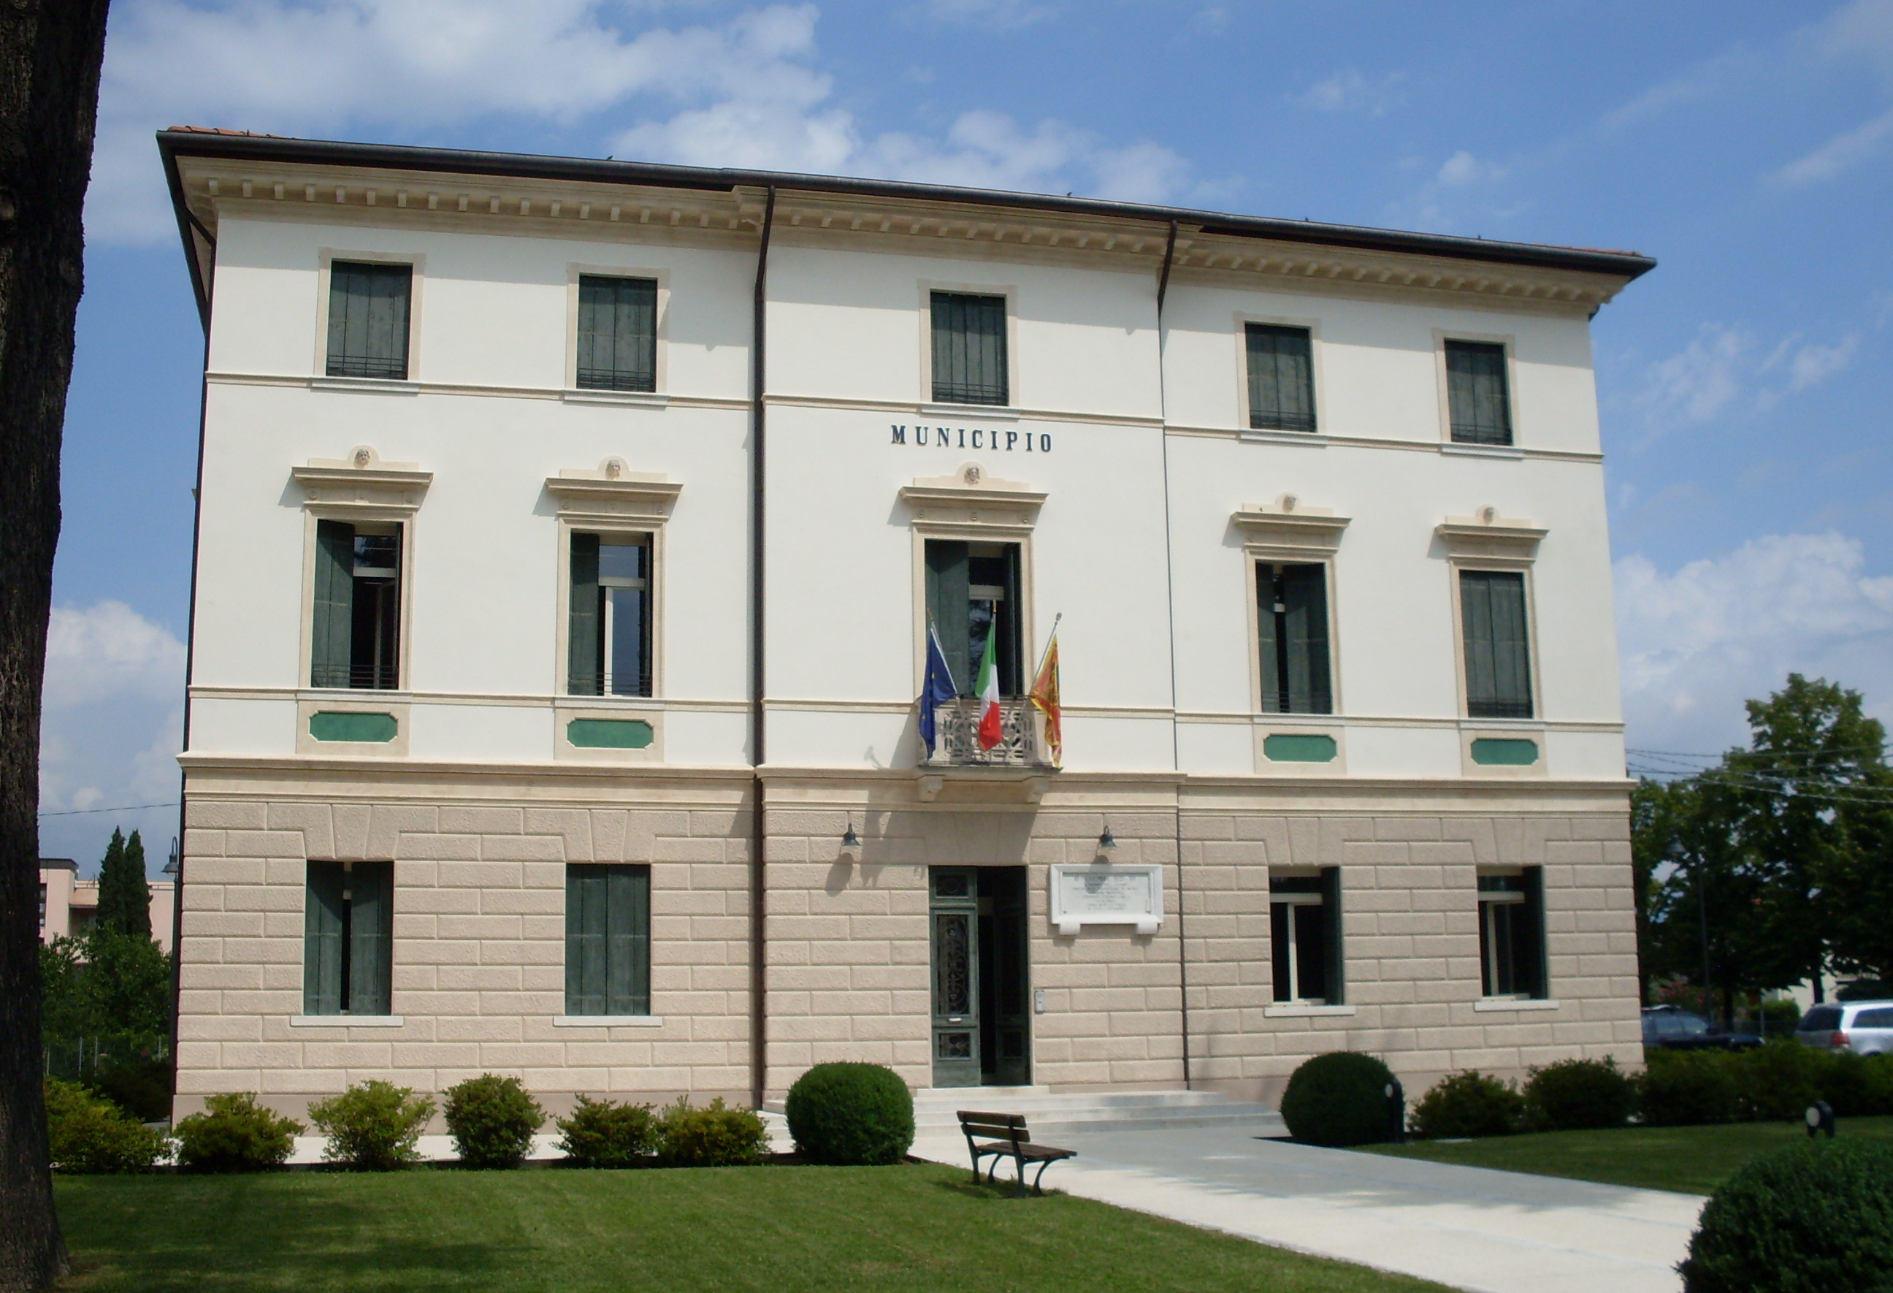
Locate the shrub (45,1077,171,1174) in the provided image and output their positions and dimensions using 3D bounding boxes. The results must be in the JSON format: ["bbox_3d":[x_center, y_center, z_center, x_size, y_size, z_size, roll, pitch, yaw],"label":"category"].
[{"bbox_3d":[-9.012,5.088,22.100,1.526,1.023,1.300,2,-11,-14],"label":"shrub"}]

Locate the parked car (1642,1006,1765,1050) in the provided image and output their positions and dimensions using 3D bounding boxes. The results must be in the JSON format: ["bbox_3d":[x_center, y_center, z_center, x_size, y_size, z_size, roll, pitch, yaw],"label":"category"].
[{"bbox_3d":[16.968,9.365,49.289,4.300,1.480,1.750,2,-11,-14],"label":"parked car"}]

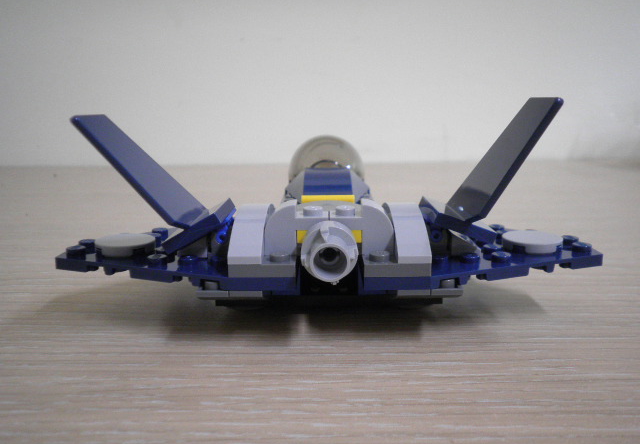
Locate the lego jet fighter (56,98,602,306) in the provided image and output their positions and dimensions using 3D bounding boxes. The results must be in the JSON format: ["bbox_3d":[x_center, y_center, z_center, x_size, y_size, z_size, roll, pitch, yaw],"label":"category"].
[{"bbox_3d":[0.003,-0.014,0.202,0.144,0.059,0.161,0,14,0],"label":"lego jet fighter"}]

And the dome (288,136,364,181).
[{"bbox_3d":[0.003,-0.028,0.245,0.032,0.018,0.034,0,14,0],"label":"dome"}]

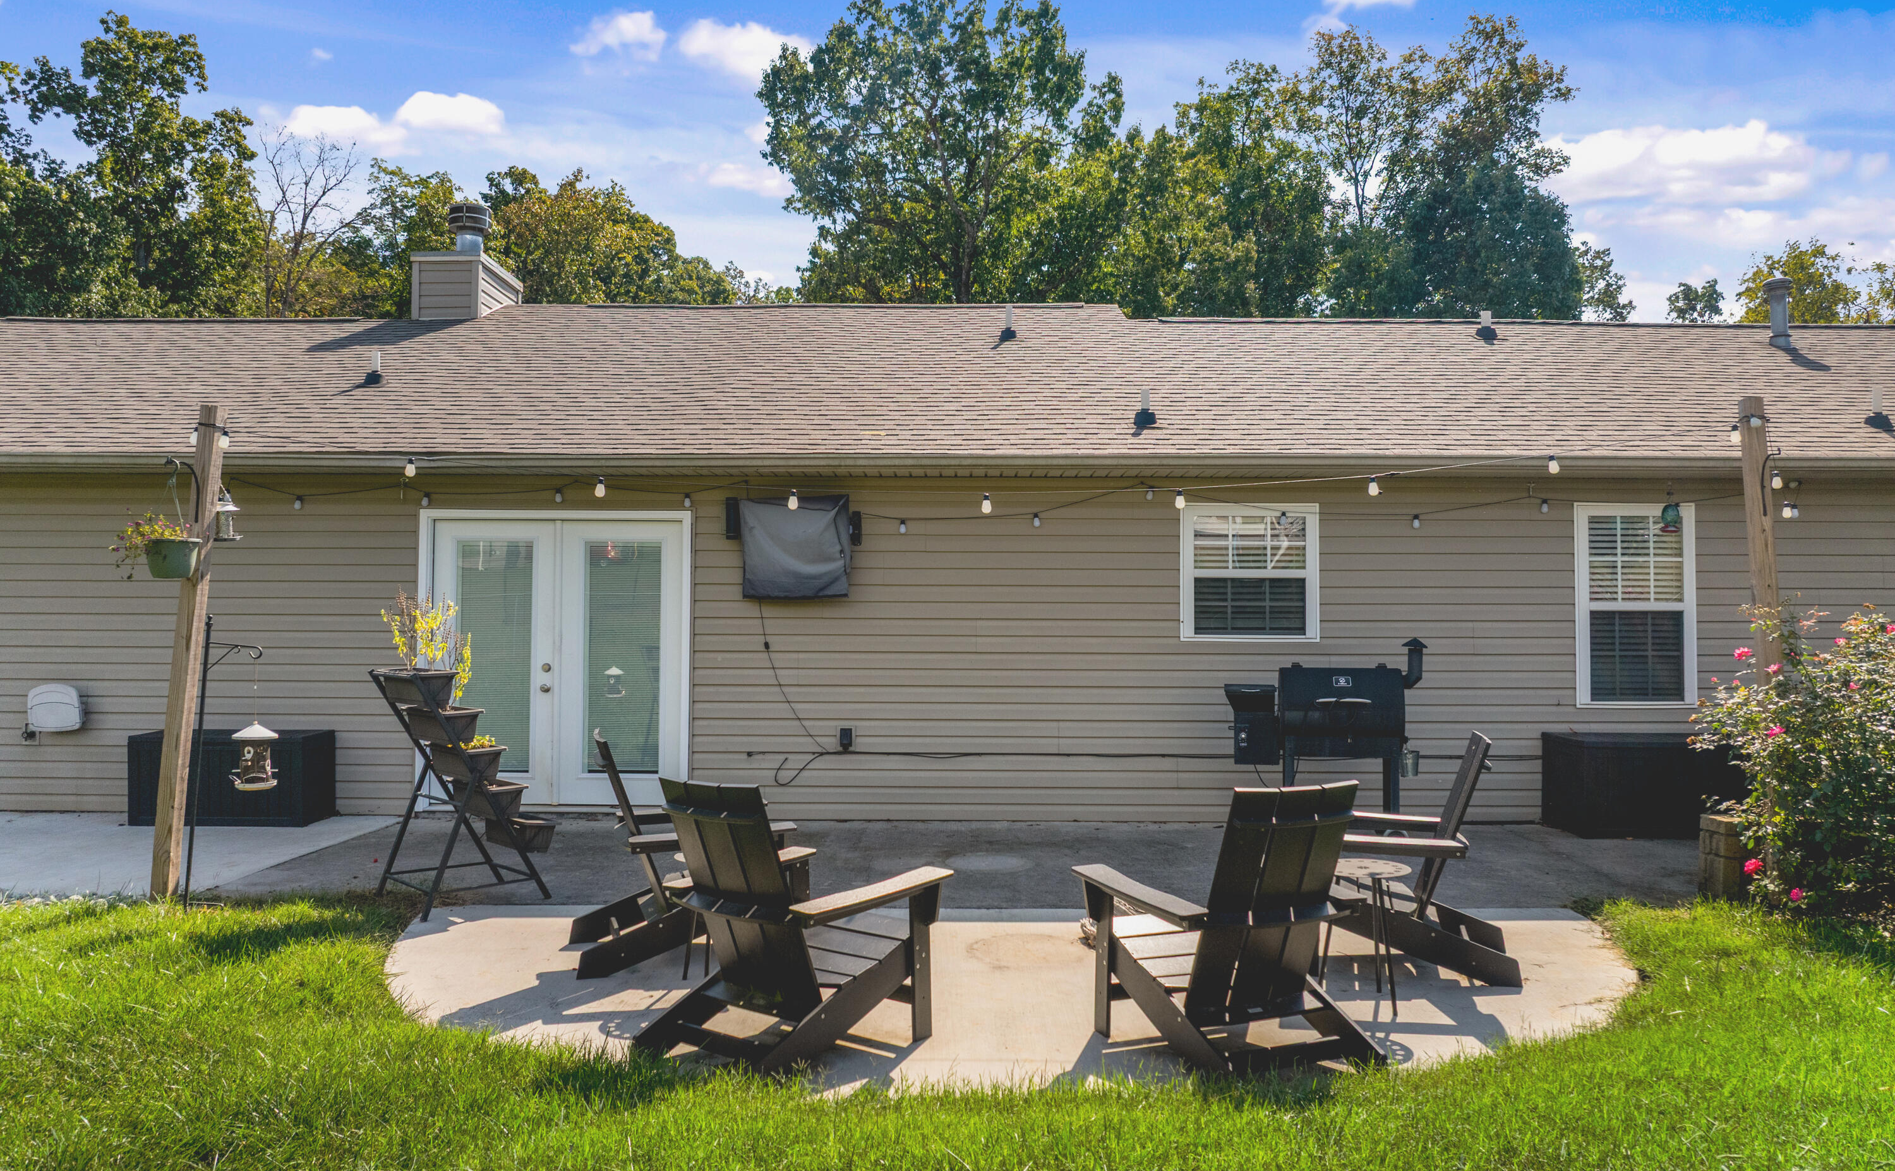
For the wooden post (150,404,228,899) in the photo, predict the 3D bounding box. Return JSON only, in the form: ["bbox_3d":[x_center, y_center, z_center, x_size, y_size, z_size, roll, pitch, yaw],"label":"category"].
[{"bbox_3d":[-3.949,0.338,6.843,0.090,2.562,0.090,4,-2,0],"label":"wooden post"}]

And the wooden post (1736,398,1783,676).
[{"bbox_3d":[4.027,0.325,6.478,0.090,2.527,0.090,-2,-2,17],"label":"wooden post"}]

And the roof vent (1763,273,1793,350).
[{"bbox_3d":[7.139,-2.334,11.261,0.254,0.626,0.254,0,-2,1],"label":"roof vent"}]

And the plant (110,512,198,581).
[{"bbox_3d":[-3.823,-0.188,6.350,0.420,0.320,0.310,0,-2,1],"label":"plant"}]

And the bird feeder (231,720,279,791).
[{"bbox_3d":[-3.138,0.774,5.950,0.215,0.310,0.215,0,-2,1],"label":"bird feeder"}]

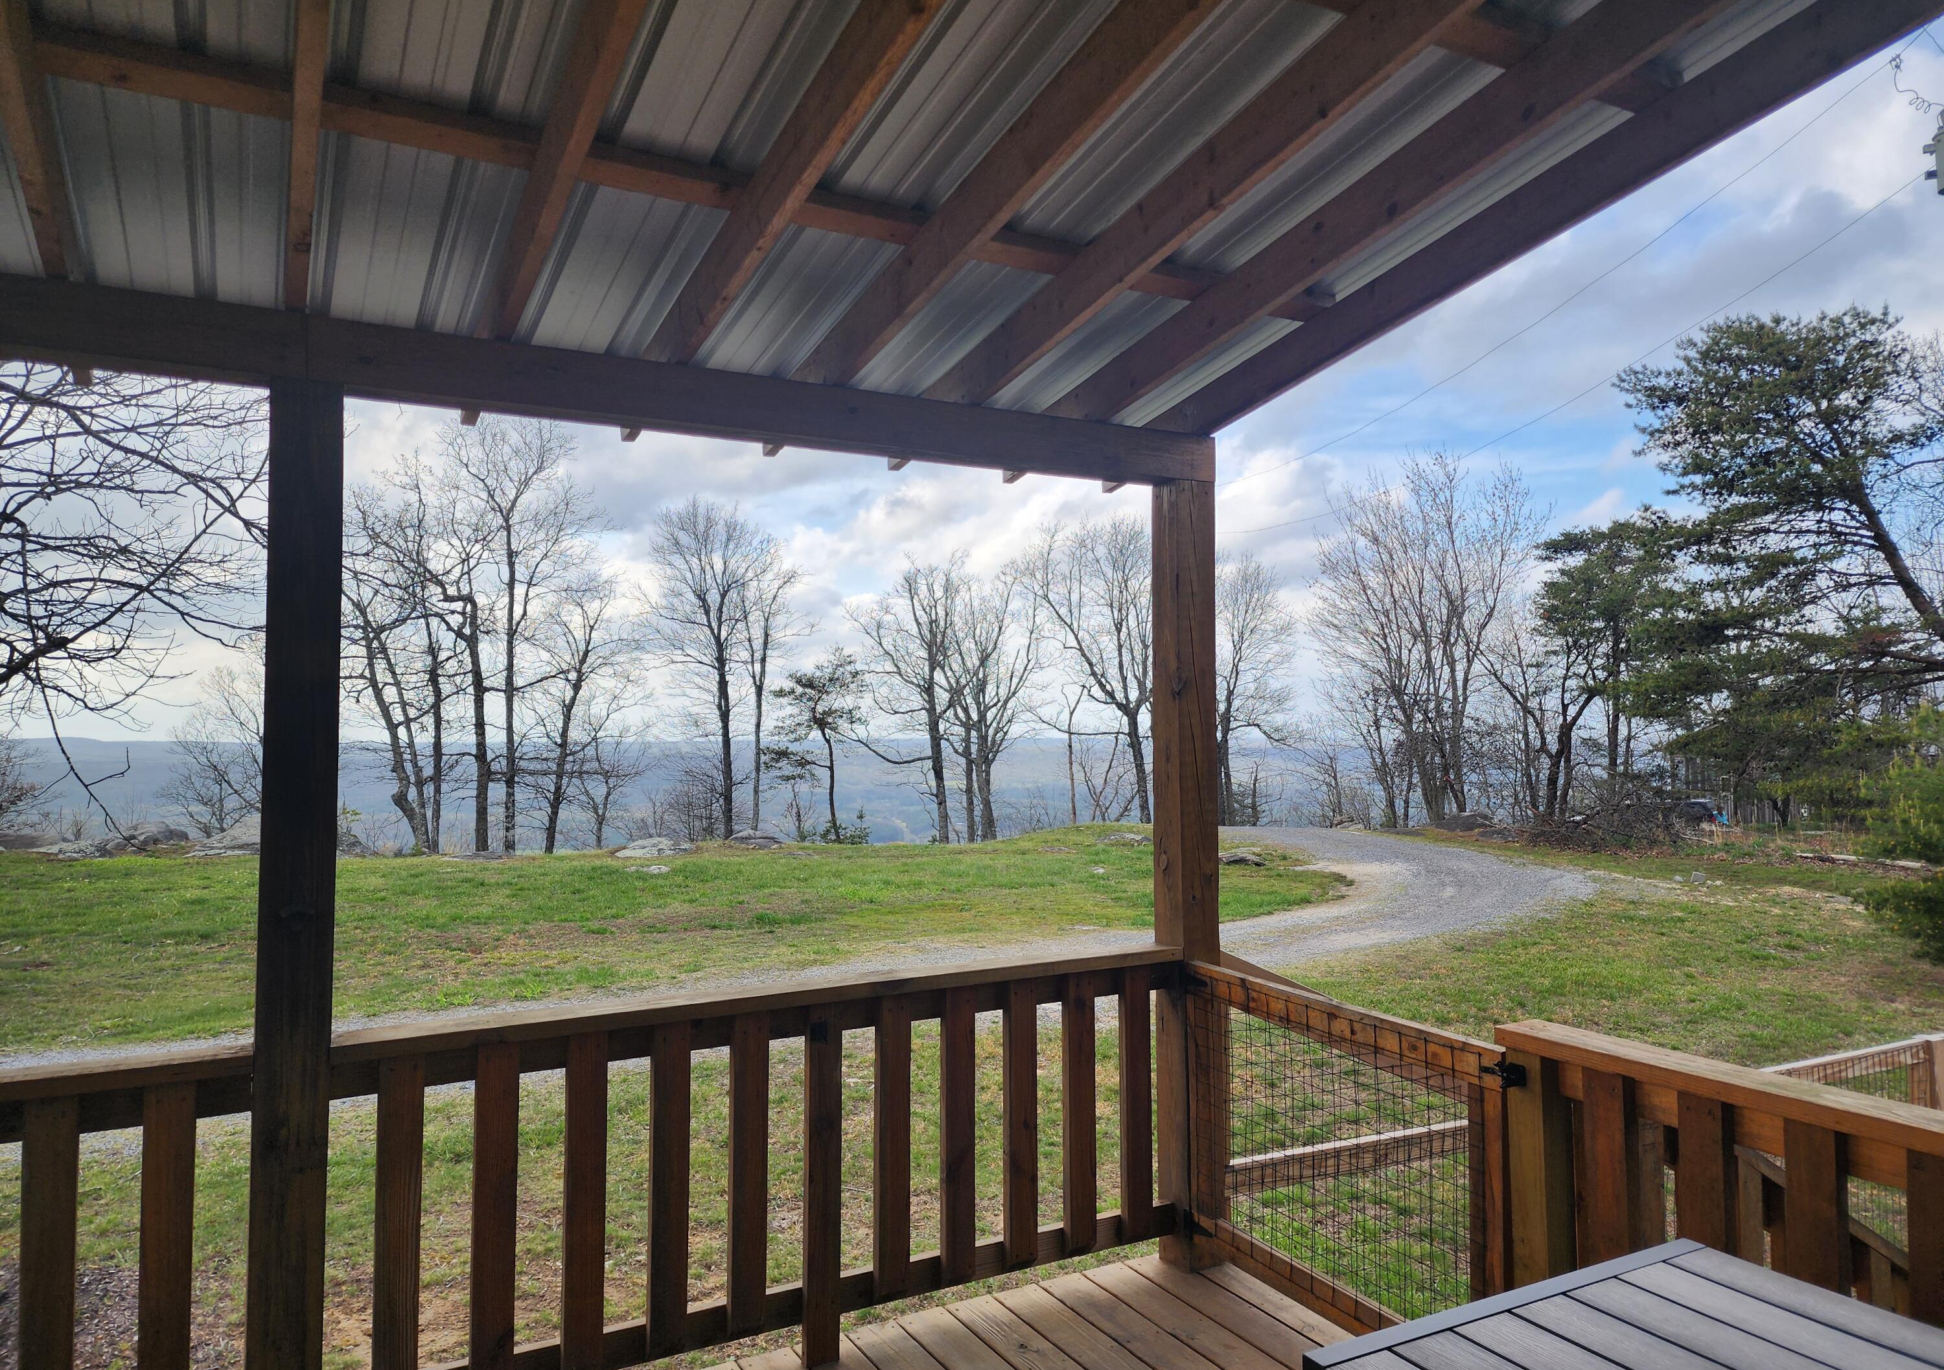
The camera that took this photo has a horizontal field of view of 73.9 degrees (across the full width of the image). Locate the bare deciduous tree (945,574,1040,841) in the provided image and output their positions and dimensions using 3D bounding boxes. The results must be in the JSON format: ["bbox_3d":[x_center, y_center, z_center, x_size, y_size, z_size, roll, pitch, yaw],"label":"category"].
[{"bbox_3d":[0.556,0.597,35.000,2.551,7.243,2.700,0,-3,1],"label":"bare deciduous tree"}]

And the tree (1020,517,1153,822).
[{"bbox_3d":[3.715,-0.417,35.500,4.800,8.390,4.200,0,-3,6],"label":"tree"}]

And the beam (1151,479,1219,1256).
[{"bbox_3d":[0.622,0.535,3.760,0.140,2.240,0.140,1,-3,-30],"label":"beam"}]

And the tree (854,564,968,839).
[{"bbox_3d":[-1.708,0.391,35.000,3.128,7.737,3.200,0,-3,-3],"label":"tree"}]

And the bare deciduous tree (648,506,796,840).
[{"bbox_3d":[-6.831,-0.453,35.000,4.074,9.259,3.900,0,-3,-11],"label":"bare deciduous tree"}]

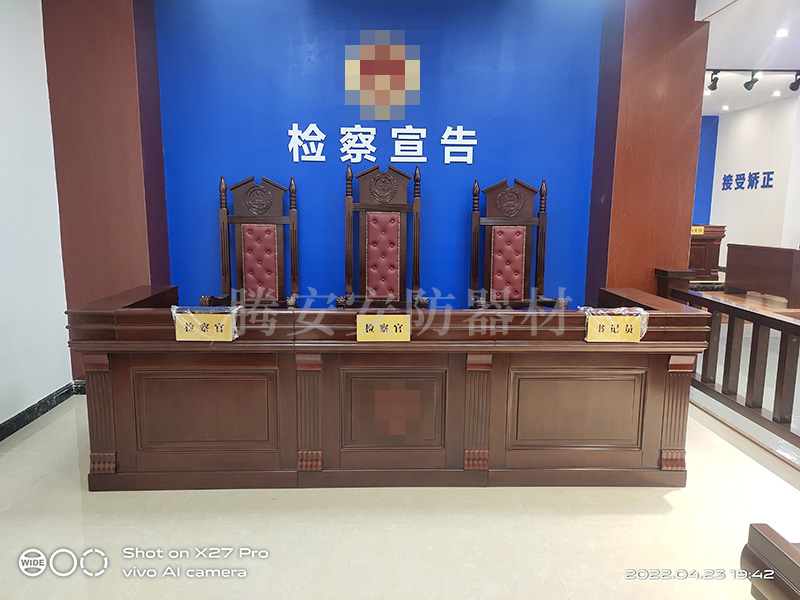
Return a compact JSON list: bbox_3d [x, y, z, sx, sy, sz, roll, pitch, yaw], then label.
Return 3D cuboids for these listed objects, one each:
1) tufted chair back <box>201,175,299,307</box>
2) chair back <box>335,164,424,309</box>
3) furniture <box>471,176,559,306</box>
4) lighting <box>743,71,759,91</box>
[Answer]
[{"bbox_3d":[-0.999,-0.089,3.632,0.630,1.497,0.640,0,10,-4],"label":"tufted chair back"},{"bbox_3d":[-0.122,-0.176,3.865,0.630,1.604,0.640,0,10,-2],"label":"chair back"},{"bbox_3d":[0.811,-0.093,3.752,0.630,1.497,0.640,0,10,0],"label":"furniture"},{"bbox_3d":[3.495,-2.189,5.300,0.135,0.175,0.090,8,11,40],"label":"lighting"}]

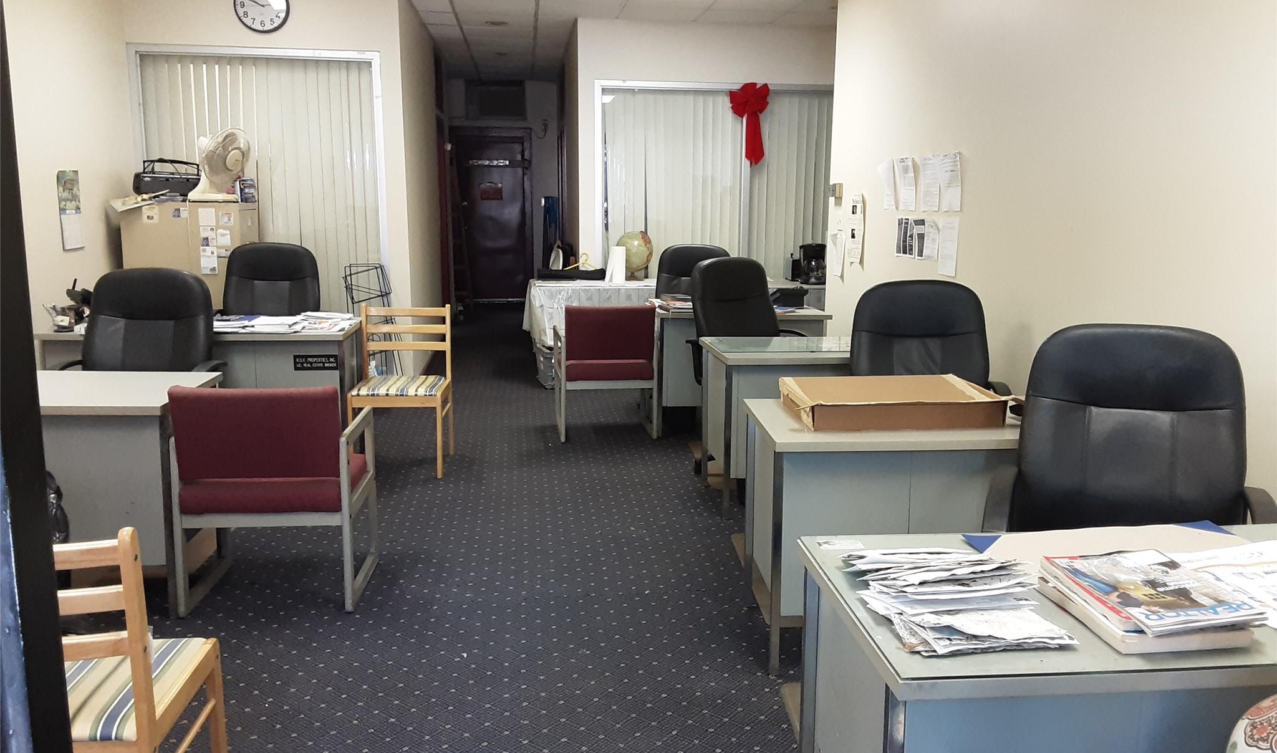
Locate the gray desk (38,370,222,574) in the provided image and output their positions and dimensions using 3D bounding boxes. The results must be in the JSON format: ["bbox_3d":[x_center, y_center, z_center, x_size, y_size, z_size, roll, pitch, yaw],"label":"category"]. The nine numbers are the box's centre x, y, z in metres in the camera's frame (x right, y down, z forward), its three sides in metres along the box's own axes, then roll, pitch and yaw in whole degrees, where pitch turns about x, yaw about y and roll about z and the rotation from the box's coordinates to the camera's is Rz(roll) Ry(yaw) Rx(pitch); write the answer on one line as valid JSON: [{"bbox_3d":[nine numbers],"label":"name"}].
[{"bbox_3d":[-2.184,0.416,3.767,1.080,0.740,0.650,-1,10,-6],"label":"gray desk"}]

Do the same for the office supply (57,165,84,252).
[{"bbox_3d":[-3.072,-0.901,5.596,0.020,0.421,0.266,0,10,-6],"label":"office supply"}]

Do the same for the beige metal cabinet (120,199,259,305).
[{"bbox_3d":[-2.667,-0.363,6.274,0.665,1.360,0.390,0,10,-6],"label":"beige metal cabinet"}]

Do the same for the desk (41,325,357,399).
[{"bbox_3d":[-2.255,0.097,5.481,1.492,0.731,0.660,0,10,-6],"label":"desk"}]

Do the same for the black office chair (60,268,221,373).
[{"bbox_3d":[-2.071,0.138,4.265,0.650,1.110,0.680,-1,10,-6],"label":"black office chair"}]

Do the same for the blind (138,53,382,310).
[{"bbox_3d":[-2.438,-1.089,6.785,1.533,2.010,0.102,0,10,-6],"label":"blind"}]

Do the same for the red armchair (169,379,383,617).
[{"bbox_3d":[-1.288,0.383,3.715,0.594,0.802,0.629,0,10,-5],"label":"red armchair"}]

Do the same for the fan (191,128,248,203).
[{"bbox_3d":[-2.573,-1.306,6.365,0.290,0.450,0.340,6,12,28],"label":"fan"}]

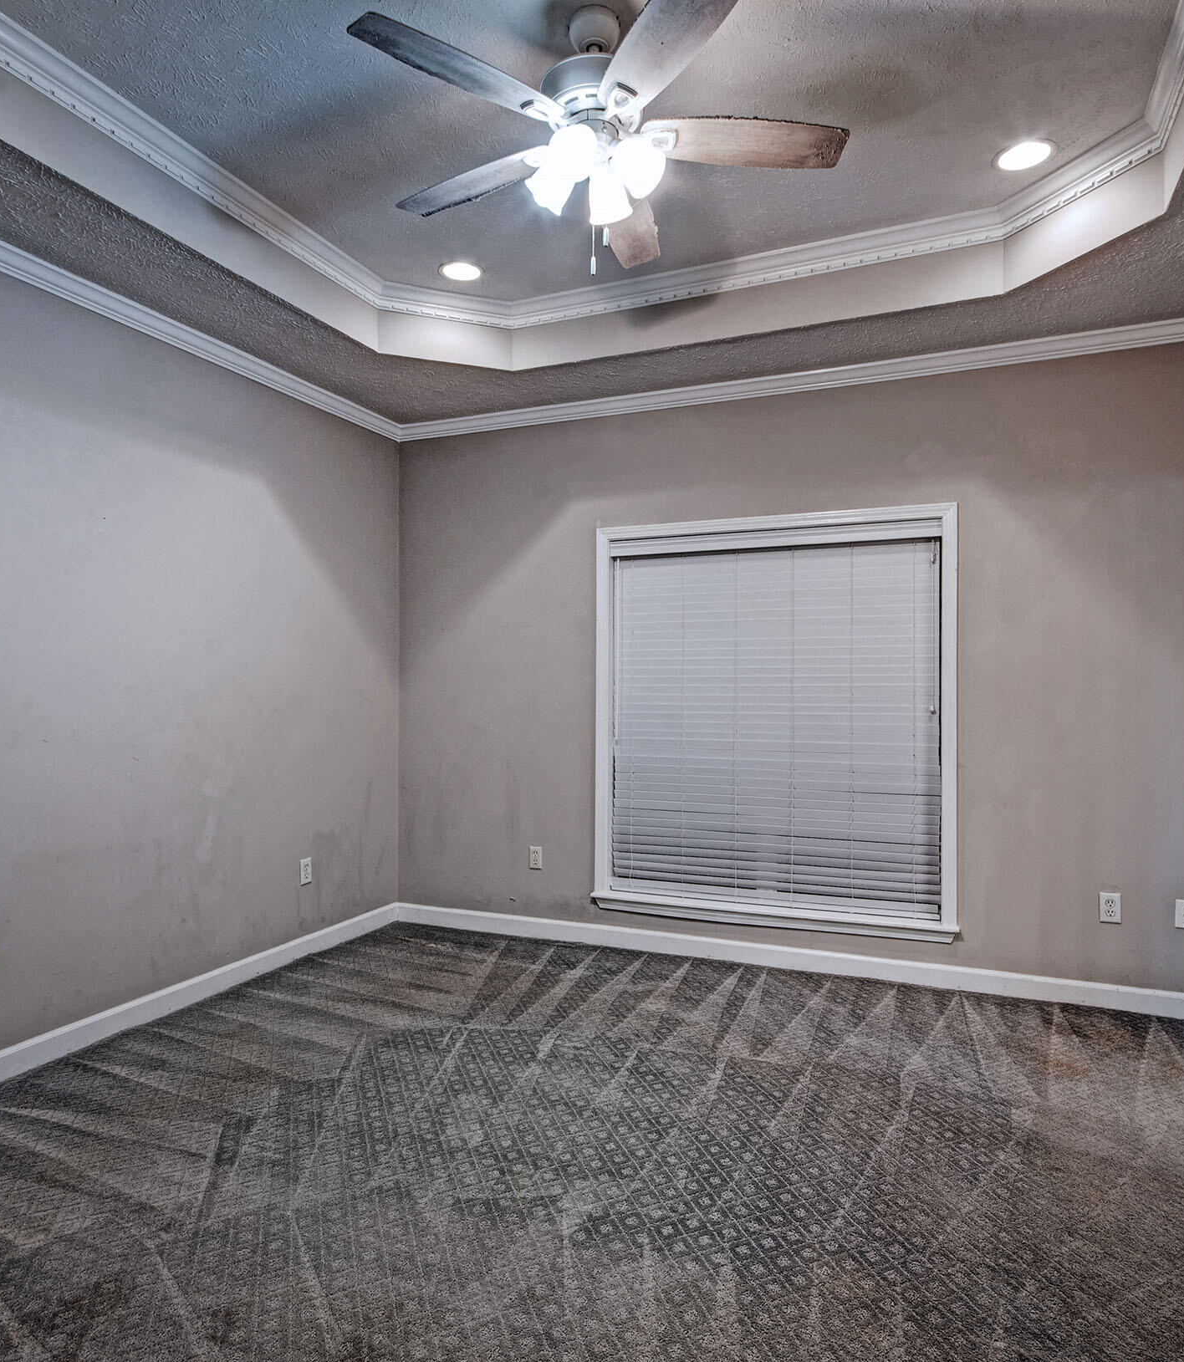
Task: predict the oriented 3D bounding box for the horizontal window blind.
[{"bbox_3d":[0.816,0.207,4.007,1.512,1.660,0.050,0,0,22],"label":"horizontal window blind"}]

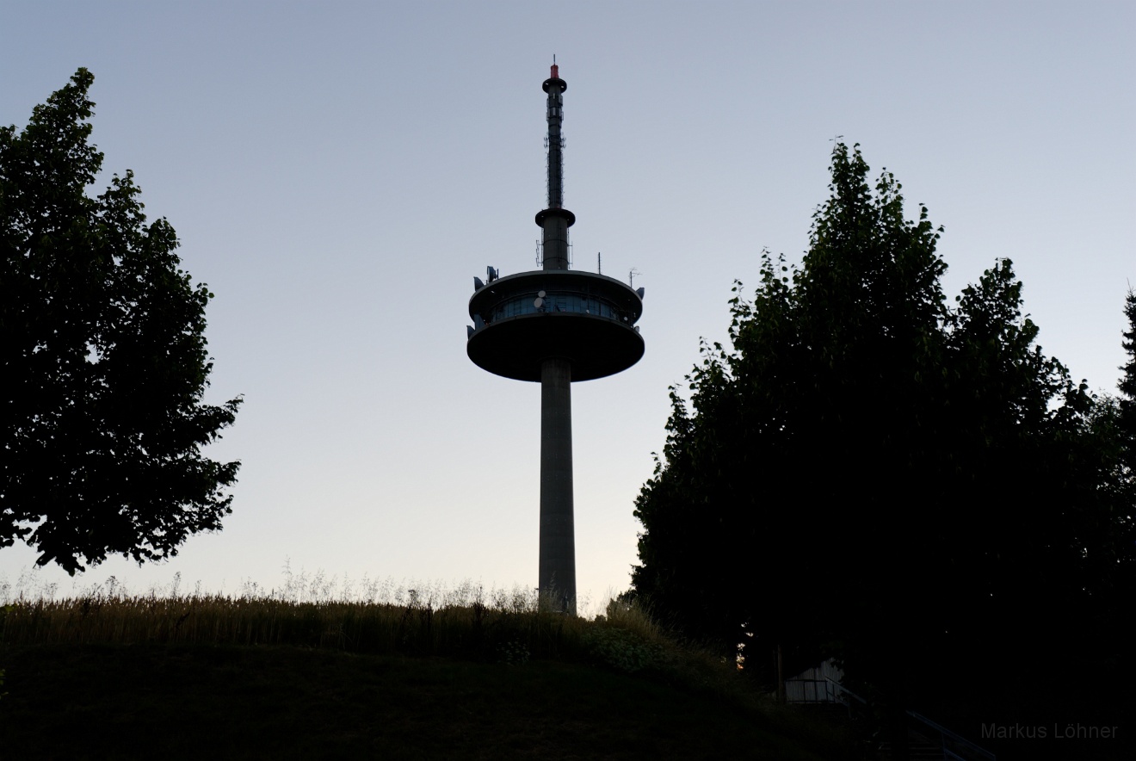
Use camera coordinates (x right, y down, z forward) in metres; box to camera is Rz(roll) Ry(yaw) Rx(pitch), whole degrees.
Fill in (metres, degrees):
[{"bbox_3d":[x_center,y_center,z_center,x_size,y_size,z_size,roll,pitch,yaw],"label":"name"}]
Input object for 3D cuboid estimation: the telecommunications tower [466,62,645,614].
[{"bbox_3d":[-2.297,-13.152,221.821,34.230,117.010,34.230,-1,-21,0],"label":"telecommunications tower"}]

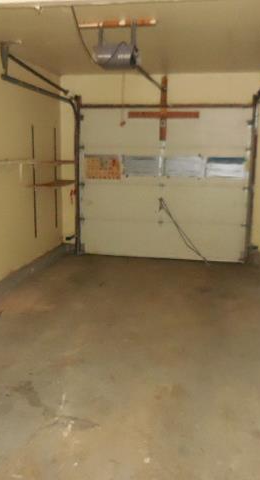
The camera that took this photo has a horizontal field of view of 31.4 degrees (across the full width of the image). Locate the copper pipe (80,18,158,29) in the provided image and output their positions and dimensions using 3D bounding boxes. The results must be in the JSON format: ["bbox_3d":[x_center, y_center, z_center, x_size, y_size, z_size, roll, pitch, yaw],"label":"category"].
[{"bbox_3d":[-0.111,-1.682,3.601,0.630,0.040,0.060,3,12,11],"label":"copper pipe"}]

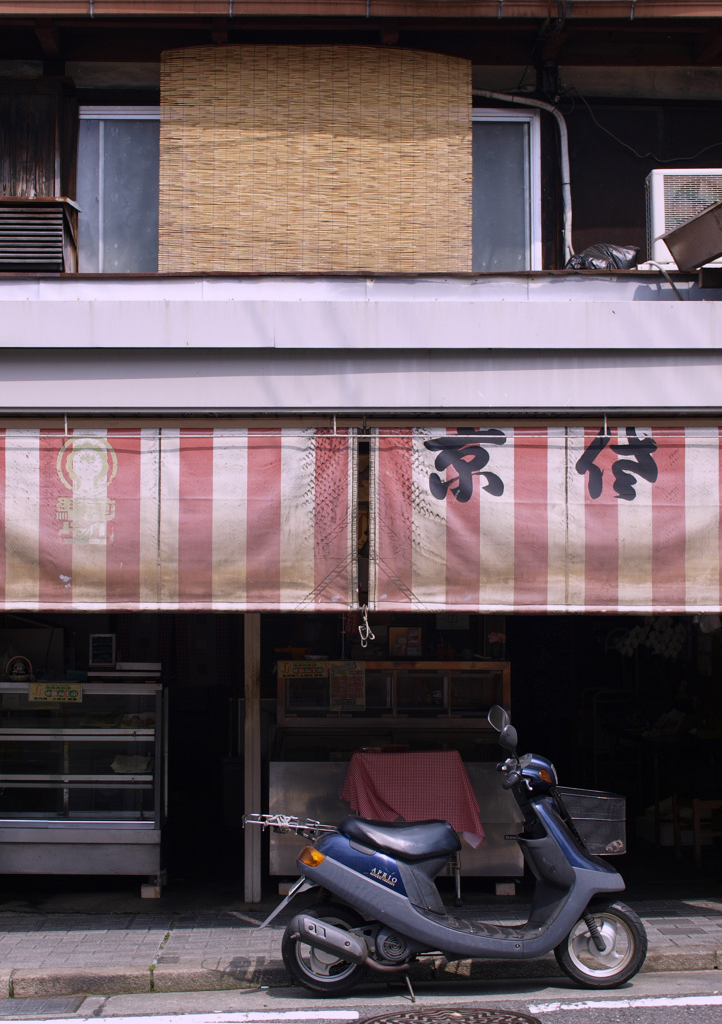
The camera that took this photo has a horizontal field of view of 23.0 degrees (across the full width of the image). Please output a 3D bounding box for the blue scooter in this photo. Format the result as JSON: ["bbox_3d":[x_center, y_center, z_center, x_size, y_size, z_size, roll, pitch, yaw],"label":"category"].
[{"bbox_3d":[0.358,1.430,7.460,1.690,1.160,0.660,-1,-3,0],"label":"blue scooter"}]

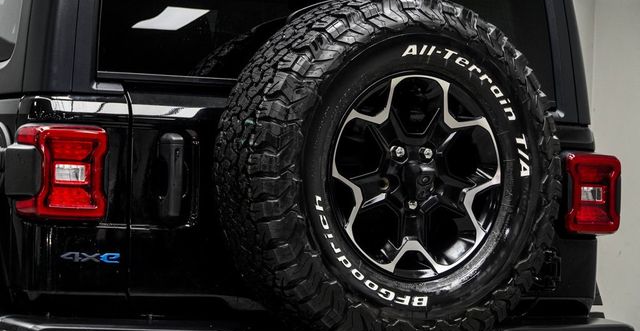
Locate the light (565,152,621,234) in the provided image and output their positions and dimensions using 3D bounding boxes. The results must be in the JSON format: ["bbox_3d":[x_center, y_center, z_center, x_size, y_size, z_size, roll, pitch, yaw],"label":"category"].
[{"bbox_3d":[0.679,0.072,4.784,0.180,0.205,0.105,3,-2,-30],"label":"light"}]

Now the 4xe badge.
[{"bbox_3d":[-0.505,0.204,4.104,0.142,0.025,0.008,3,-2,-30],"label":"4xe badge"}]

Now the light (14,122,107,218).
[{"bbox_3d":[-0.563,0.016,4.069,0.180,0.205,0.105,3,-2,-30],"label":"light"}]

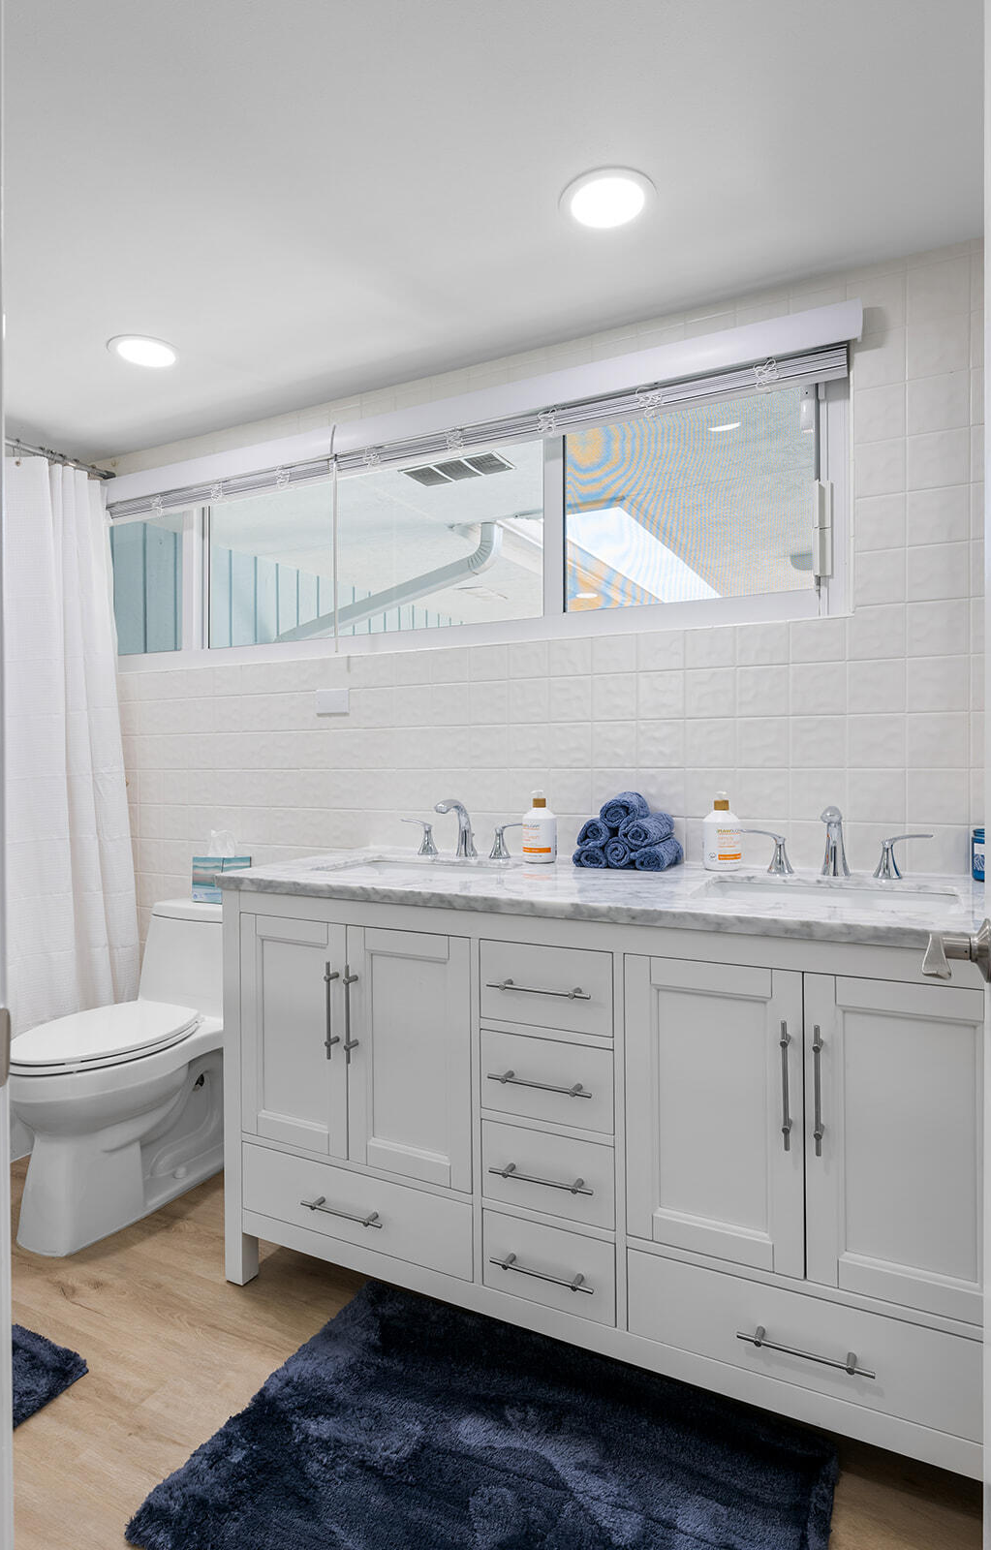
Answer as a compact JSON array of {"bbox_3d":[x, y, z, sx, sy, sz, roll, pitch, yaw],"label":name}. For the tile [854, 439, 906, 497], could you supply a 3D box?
[{"bbox_3d":[0.797,-0.632,1.691,0.092,0.110,0.010,0,0,27],"label":"tile"}]

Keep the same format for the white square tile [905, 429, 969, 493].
[{"bbox_3d":[0.889,-0.632,1.645,0.110,0.110,0.010,0,0,27],"label":"white square tile"}]

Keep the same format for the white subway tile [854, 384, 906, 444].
[{"bbox_3d":[0.787,-0.736,1.673,0.095,0.108,0.009,0,0,27],"label":"white subway tile"}]

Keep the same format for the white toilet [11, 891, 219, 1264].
[{"bbox_3d":[-0.873,0.703,2.078,0.410,0.690,0.725,0,0,27],"label":"white toilet"}]

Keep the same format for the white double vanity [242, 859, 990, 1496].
[{"bbox_3d":[0.210,0.647,1.664,1.522,0.878,0.575,0,1,27],"label":"white double vanity"}]

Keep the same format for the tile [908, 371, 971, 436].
[{"bbox_3d":[0.890,-0.744,1.645,0.110,0.110,0.010,0,0,27],"label":"tile"}]

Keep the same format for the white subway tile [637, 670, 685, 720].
[{"bbox_3d":[0.385,-0.182,1.889,0.108,0.108,0.010,0,0,27],"label":"white subway tile"}]

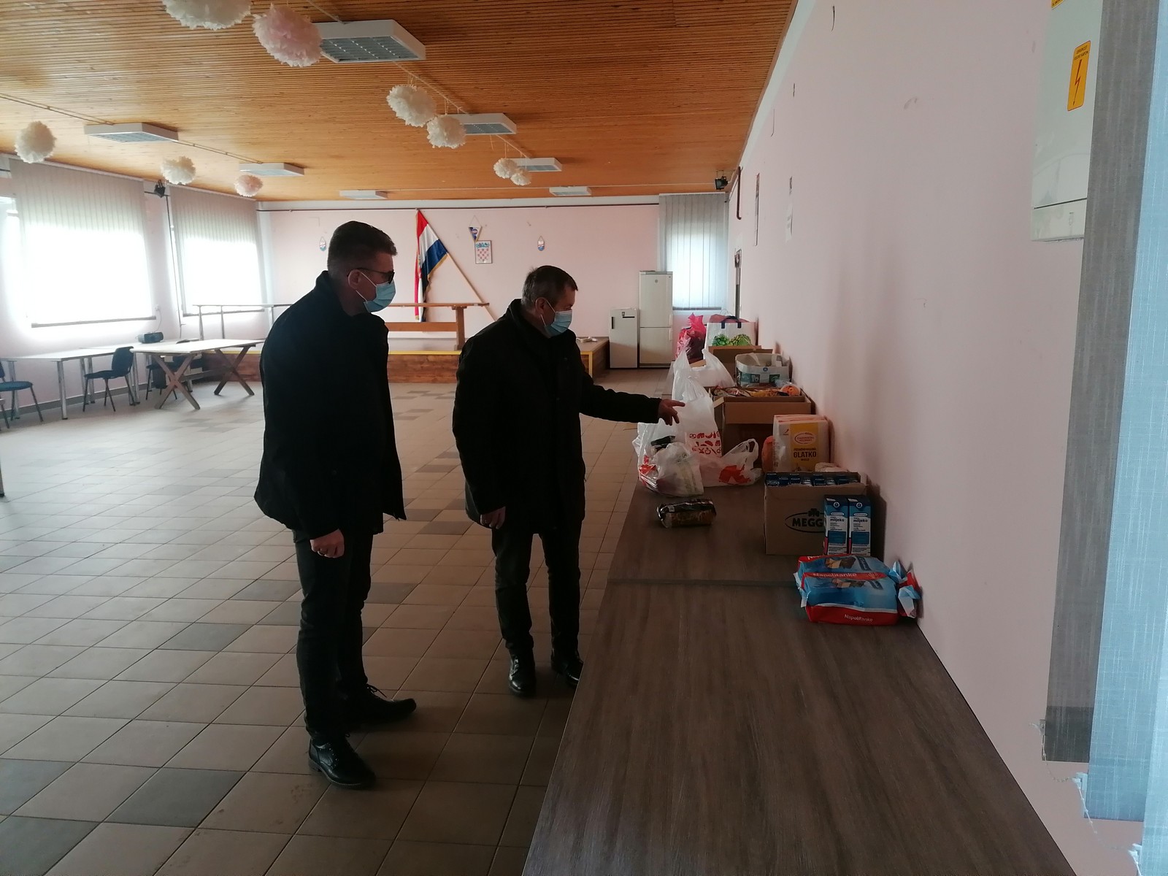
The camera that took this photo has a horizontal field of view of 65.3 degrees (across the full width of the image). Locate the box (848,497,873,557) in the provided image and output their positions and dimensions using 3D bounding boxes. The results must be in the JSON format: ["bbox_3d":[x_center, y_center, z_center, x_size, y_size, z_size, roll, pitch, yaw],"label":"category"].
[{"bbox_3d":[0.893,0.302,2.957,0.068,0.200,0.076,0,10,8],"label":"box"}]

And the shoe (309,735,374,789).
[{"bbox_3d":[-0.806,1.057,3.020,0.290,0.115,0.105,6,12,34],"label":"shoe"}]

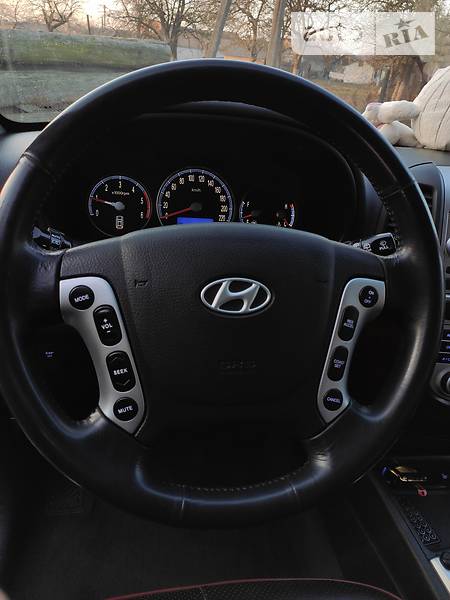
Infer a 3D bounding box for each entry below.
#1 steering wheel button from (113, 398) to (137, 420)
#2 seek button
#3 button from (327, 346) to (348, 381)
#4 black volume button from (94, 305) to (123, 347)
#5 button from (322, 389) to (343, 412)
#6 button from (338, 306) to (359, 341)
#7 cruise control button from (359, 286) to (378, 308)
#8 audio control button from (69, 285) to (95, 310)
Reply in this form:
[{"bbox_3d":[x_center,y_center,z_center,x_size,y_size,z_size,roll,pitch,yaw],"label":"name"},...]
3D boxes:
[{"bbox_3d":[-0.080,0.088,0.350,0.019,0.019,0.006,-15,0,-14],"label":"steering wheel button"},{"bbox_3d":[-0.083,0.058,0.349,0.018,0.033,0.006,-15,0,-14],"label":"seek button"},{"bbox_3d":[0.103,0.058,0.396,0.017,0.032,0.006,15,-7,-13],"label":"button"},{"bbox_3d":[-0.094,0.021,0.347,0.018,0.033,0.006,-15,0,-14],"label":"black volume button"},{"bbox_3d":[0.099,0.091,0.395,0.019,0.019,0.006,15,-7,-13],"label":"button"},{"bbox_3d":[0.114,0.022,0.399,0.017,0.032,0.006,15,-7,-13],"label":"button"},{"bbox_3d":[0.134,-0.003,0.404,0.019,0.019,0.006,15,-7,-13],"label":"cruise control button"},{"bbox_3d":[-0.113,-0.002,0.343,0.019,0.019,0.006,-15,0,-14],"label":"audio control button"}]

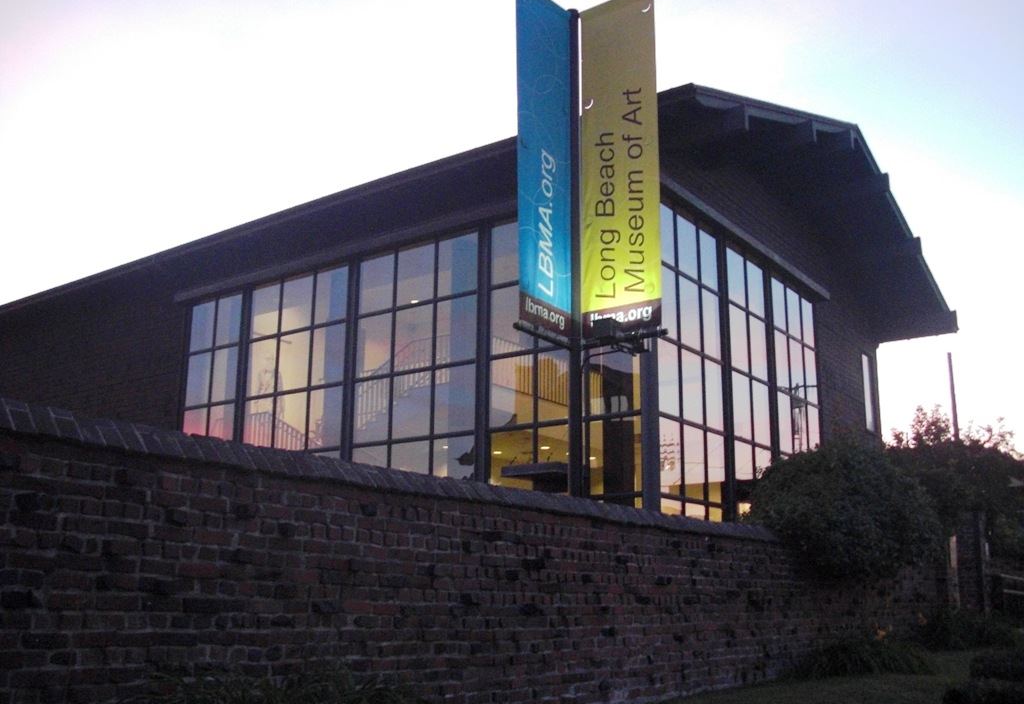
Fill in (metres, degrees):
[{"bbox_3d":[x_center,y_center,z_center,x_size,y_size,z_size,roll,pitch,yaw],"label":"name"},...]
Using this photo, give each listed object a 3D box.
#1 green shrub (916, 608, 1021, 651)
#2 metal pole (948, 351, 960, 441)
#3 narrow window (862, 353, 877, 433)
[{"bbox_3d":[6.644,4.054,15.500,1.000,0.620,1.400,-9,-17,35],"label":"green shrub"},{"bbox_3d":[9.848,3.052,23.255,0.110,6.262,0.110,-9,-17,35],"label":"metal pole"},{"bbox_3d":[8.500,0.986,25.380,0.100,1.900,0.620,-9,-17,35],"label":"narrow window"}]

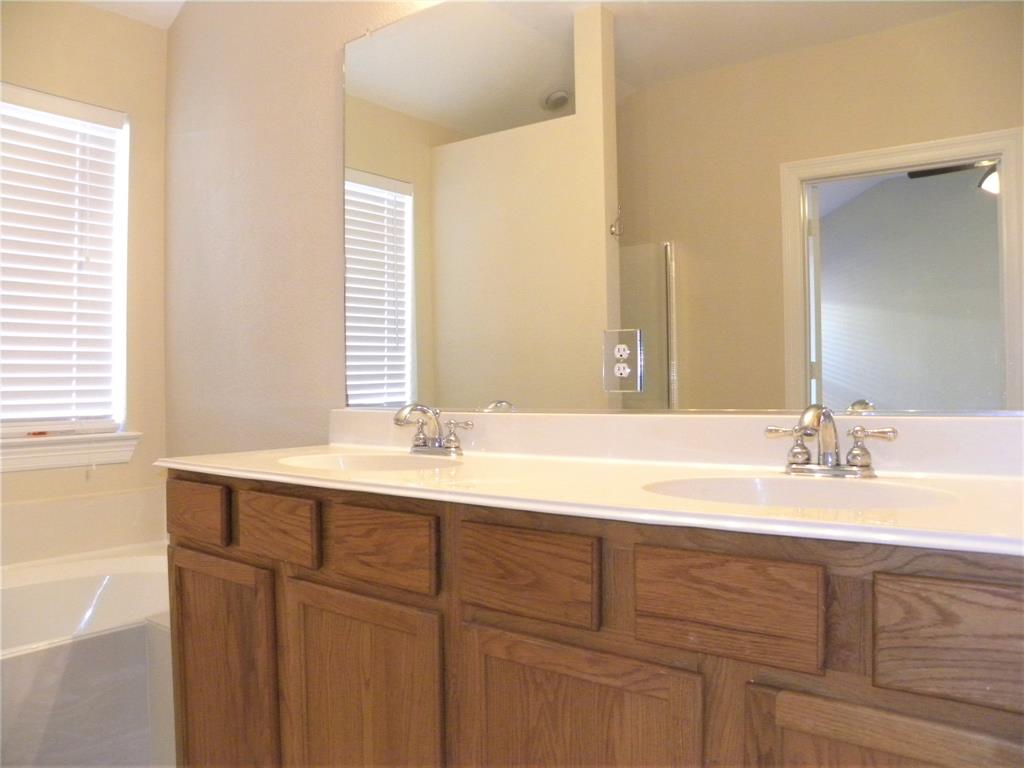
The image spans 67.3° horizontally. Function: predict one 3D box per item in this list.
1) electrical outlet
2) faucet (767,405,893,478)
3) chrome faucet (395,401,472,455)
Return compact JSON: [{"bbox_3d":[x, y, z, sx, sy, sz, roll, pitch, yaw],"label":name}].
[{"bbox_3d":[0.230,-0.048,1.609,0.088,0.127,0.012,-1,0,39],"label":"electrical outlet"},{"bbox_3d":[0.487,0.089,1.220,0.208,0.117,0.166,-1,0,39],"label":"faucet"},{"bbox_3d":[-0.209,0.106,1.776,0.208,0.117,0.166,-1,0,39],"label":"chrome faucet"}]

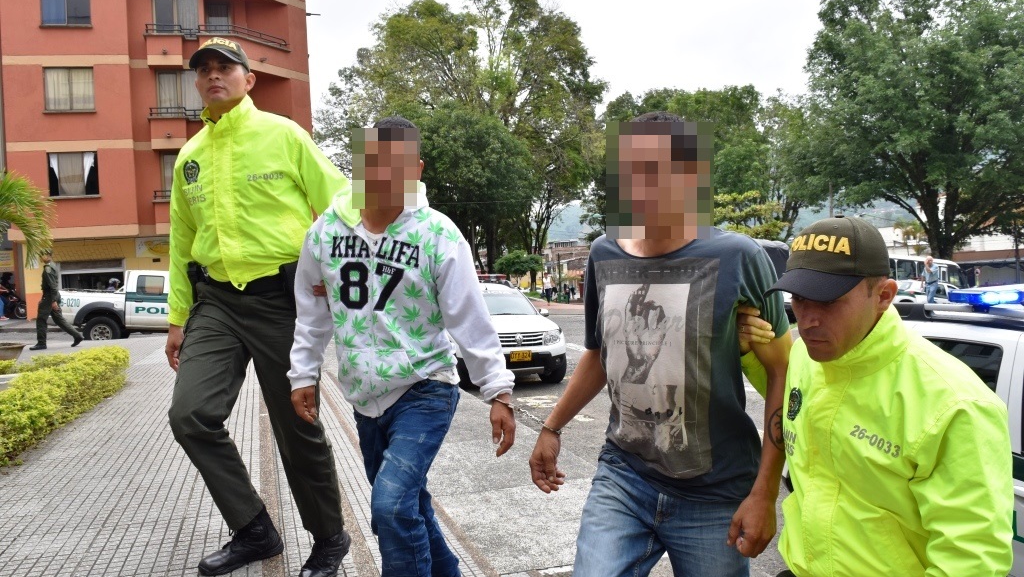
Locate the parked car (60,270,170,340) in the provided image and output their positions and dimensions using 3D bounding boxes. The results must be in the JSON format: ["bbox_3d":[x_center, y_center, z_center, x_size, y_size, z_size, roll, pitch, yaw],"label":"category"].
[{"bbox_3d":[-7.600,0.500,17.500,5.050,1.750,1.830,-1,0,-10],"label":"parked car"}]

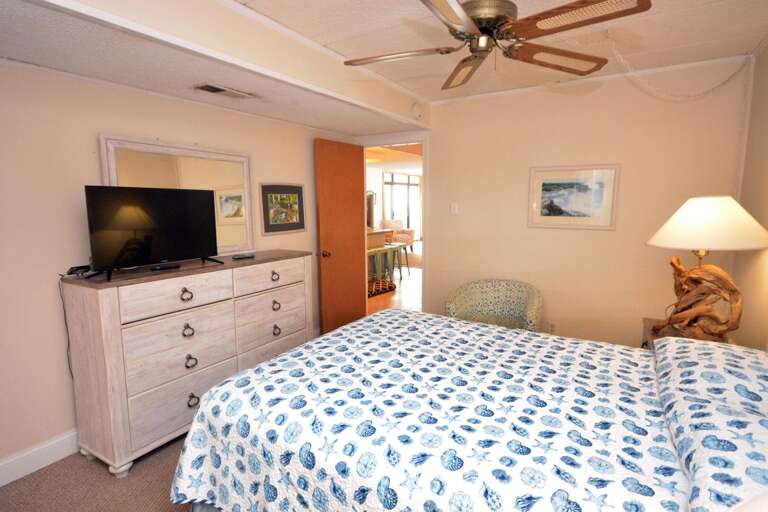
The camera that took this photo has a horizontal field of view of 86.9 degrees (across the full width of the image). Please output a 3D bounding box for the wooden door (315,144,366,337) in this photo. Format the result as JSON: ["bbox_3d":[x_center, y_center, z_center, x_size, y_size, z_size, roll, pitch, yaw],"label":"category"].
[{"bbox_3d":[-0.397,-0.133,4.052,0.045,1.948,0.675,5,9,38],"label":"wooden door"}]

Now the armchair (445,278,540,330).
[{"bbox_3d":[0.944,0.595,3.300,0.685,0.706,0.671,4,9,31],"label":"armchair"}]

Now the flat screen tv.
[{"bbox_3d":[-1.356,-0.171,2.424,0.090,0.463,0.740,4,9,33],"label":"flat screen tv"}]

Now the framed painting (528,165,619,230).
[{"bbox_3d":[1.493,-0.464,3.231,0.641,0.501,0.030,4,9,31],"label":"framed painting"}]

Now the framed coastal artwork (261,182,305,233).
[{"bbox_3d":[-0.843,-0.400,3.467,0.028,0.421,0.485,4,9,31],"label":"framed coastal artwork"}]

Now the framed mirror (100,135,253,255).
[{"bbox_3d":[-1.295,-0.345,2.713,0.045,0.752,1.016,4,9,31],"label":"framed mirror"}]

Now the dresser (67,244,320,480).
[{"bbox_3d":[-1.124,0.535,2.726,0.384,0.988,1.507,4,9,31],"label":"dresser"}]

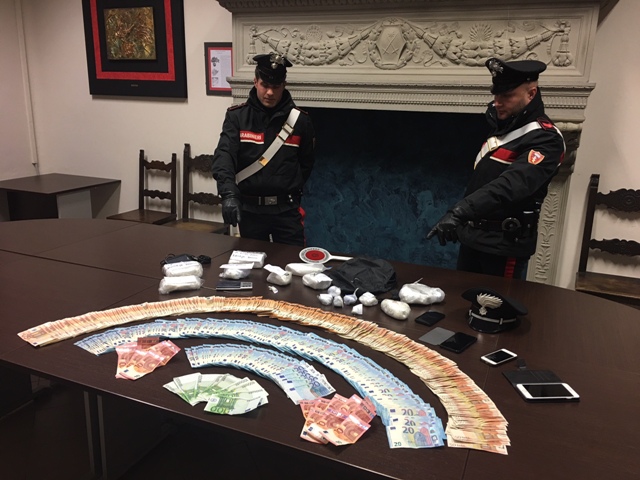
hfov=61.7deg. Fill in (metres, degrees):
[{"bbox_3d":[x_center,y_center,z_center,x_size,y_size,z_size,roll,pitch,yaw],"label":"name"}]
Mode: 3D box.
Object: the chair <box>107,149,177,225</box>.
[{"bbox_3d":[-1.567,-0.238,4.760,0.465,1.040,0.430,8,17,22],"label":"chair"}]

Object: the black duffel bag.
[{"bbox_3d":[0.197,0.145,2.459,0.320,0.115,0.260,3,15,7],"label":"black duffel bag"}]

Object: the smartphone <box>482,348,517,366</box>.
[{"bbox_3d":[0.599,0.394,1.790,0.116,0.009,0.059,-9,19,-34],"label":"smartphone"}]

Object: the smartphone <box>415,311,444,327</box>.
[{"bbox_3d":[0.428,0.308,2.087,0.068,0.010,0.130,13,19,37],"label":"smartphone"}]

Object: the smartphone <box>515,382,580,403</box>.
[{"bbox_3d":[0.672,0.451,1.582,0.158,0.013,0.079,0,15,-6],"label":"smartphone"}]

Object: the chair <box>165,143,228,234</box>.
[{"bbox_3d":[-1.072,-0.202,4.505,0.500,1.130,0.440,8,17,22],"label":"chair"}]

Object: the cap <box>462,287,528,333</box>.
[{"bbox_3d":[0.666,0.264,2.049,0.255,0.128,0.250,-13,21,-43],"label":"cap"}]

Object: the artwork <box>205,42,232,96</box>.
[{"bbox_3d":[-0.789,-1.379,4.341,0.320,0.410,0.025,8,17,22],"label":"artwork"}]

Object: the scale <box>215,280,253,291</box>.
[{"bbox_3d":[-0.373,0.208,2.361,0.152,0.018,0.088,0,15,-7],"label":"scale"}]

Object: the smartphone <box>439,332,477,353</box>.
[{"bbox_3d":[0.489,0.364,1.887,0.074,0.010,0.138,14,20,38],"label":"smartphone"}]

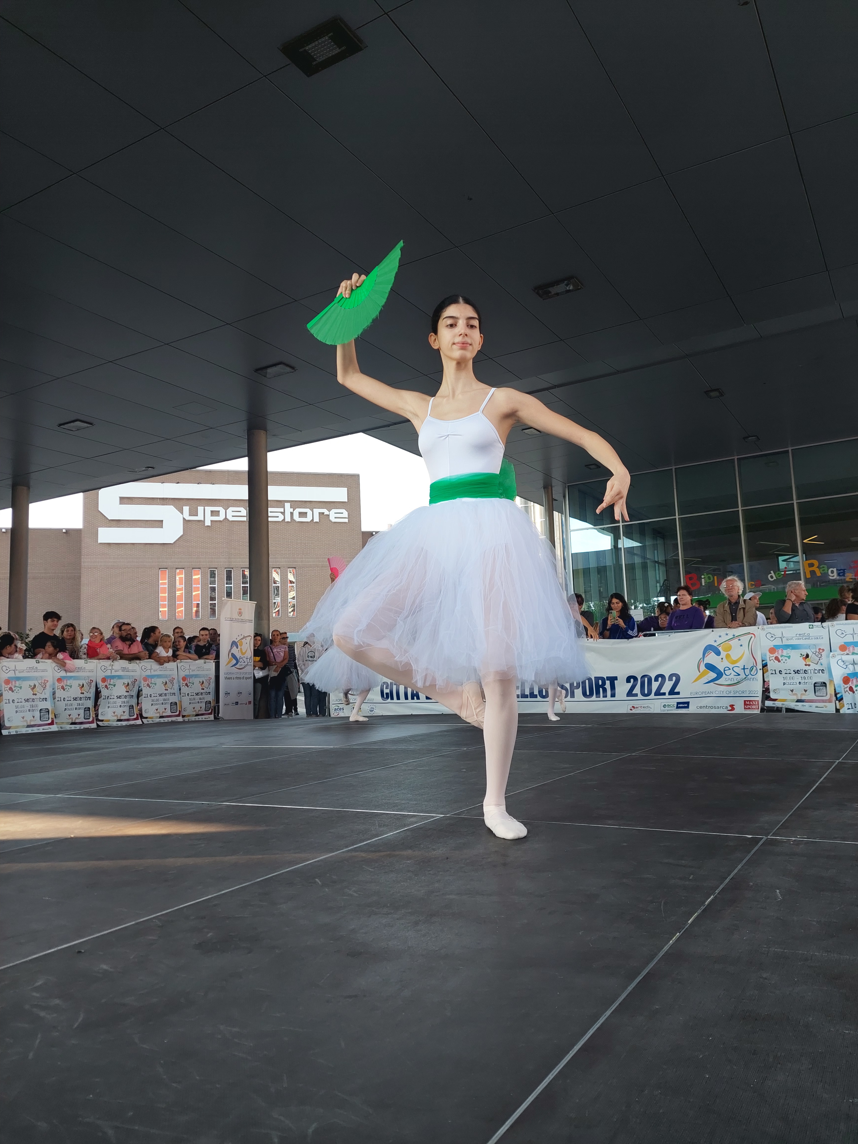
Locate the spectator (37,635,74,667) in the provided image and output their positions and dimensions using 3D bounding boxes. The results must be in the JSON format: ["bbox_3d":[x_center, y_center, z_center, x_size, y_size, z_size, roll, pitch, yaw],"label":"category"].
[{"bbox_3d":[-4.651,1.511,9.804,0.450,1.420,0.420,0,-8,-18],"label":"spectator"}]

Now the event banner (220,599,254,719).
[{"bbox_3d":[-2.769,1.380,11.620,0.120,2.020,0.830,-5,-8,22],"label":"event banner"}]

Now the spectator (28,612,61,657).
[{"bbox_3d":[-4.926,1.383,10.179,0.500,1.797,0.360,2,-9,-30],"label":"spectator"}]

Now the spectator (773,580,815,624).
[{"bbox_3d":[3.791,0.866,8.045,0.500,1.555,0.380,-3,-8,9],"label":"spectator"}]

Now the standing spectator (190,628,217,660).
[{"bbox_3d":[-3.297,1.613,11.593,0.480,1.594,0.400,1,-8,-23],"label":"standing spectator"}]

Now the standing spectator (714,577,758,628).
[{"bbox_3d":[3.255,0.877,8.240,0.520,1.629,0.420,-6,-9,27],"label":"standing spectator"}]

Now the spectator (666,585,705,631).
[{"bbox_3d":[2.824,0.946,8.542,0.480,1.606,0.350,-7,-9,30],"label":"spectator"}]

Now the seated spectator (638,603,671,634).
[{"bbox_3d":[2.629,1.078,9.000,0.420,1.484,0.450,1,-8,-20],"label":"seated spectator"}]

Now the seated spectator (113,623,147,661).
[{"bbox_3d":[-4.045,1.509,10.740,0.520,1.629,0.480,2,-9,-30],"label":"seated spectator"}]

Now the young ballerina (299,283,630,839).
[{"bbox_3d":[0.114,-0.108,2.563,0.950,1.783,0.780,-6,-8,23],"label":"young ballerina"}]

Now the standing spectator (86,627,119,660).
[{"bbox_3d":[-4.379,1.520,10.543,0.480,1.580,0.400,0,-8,-18],"label":"standing spectator"}]

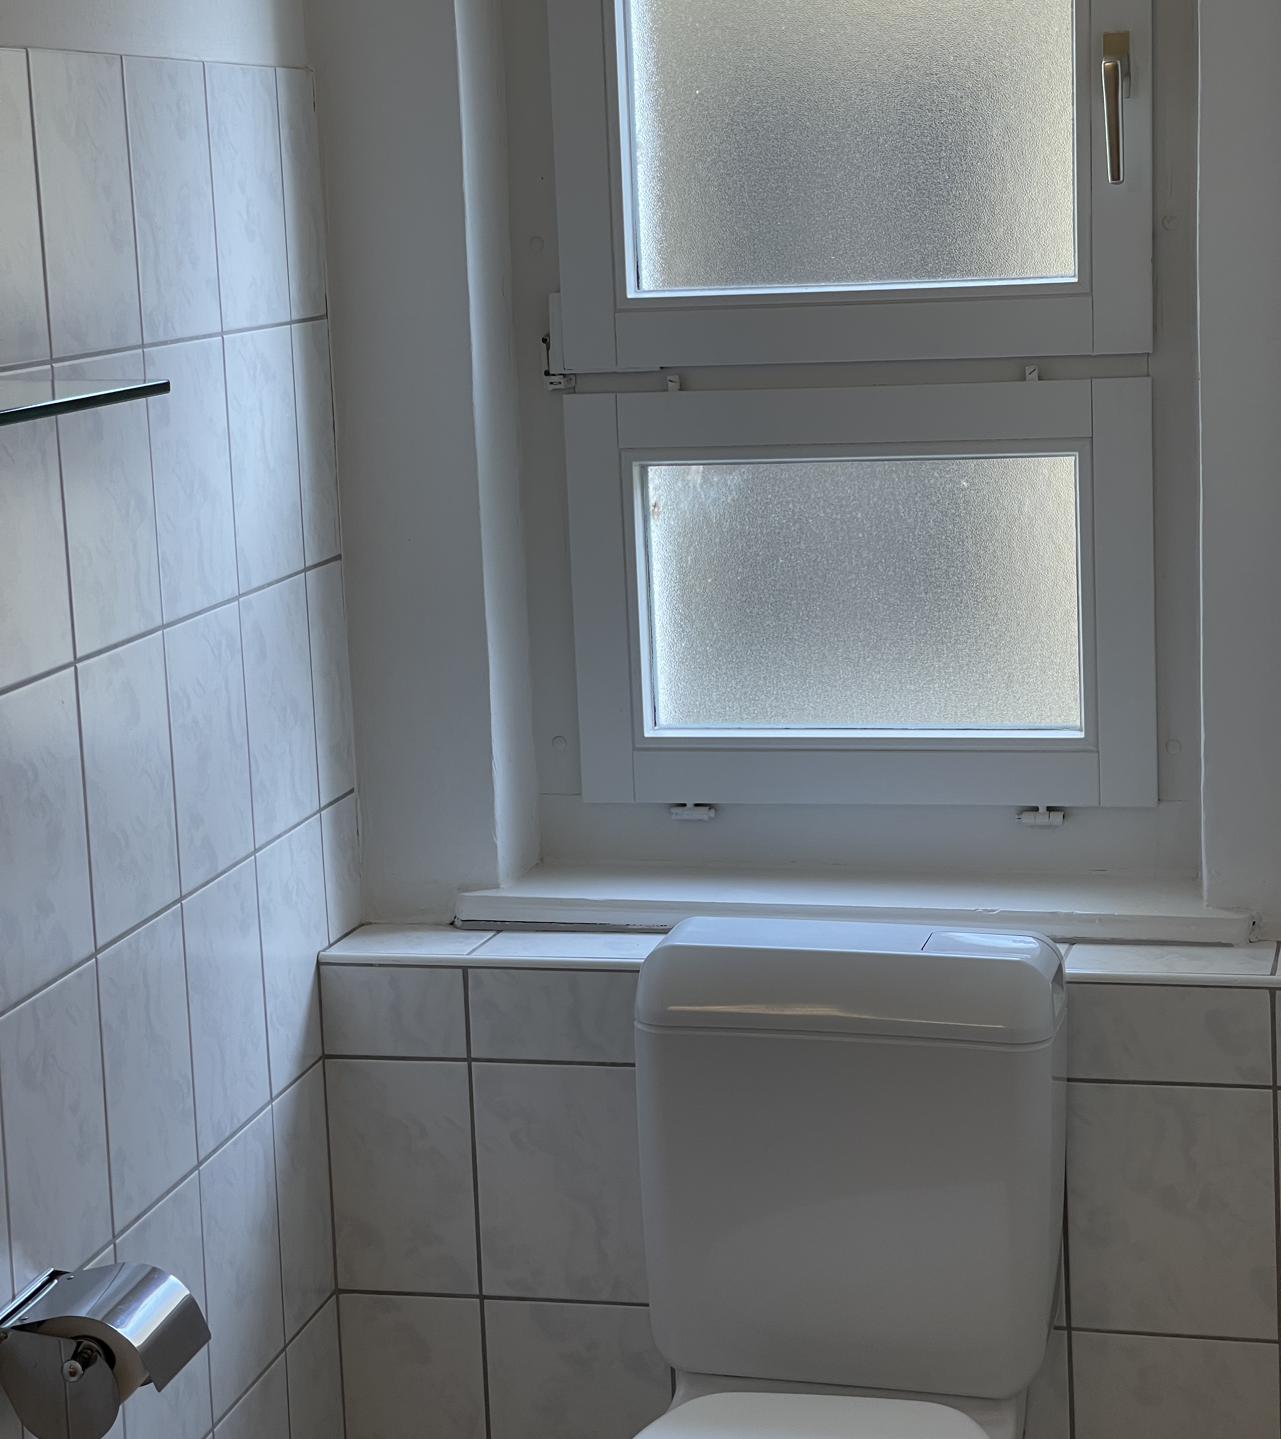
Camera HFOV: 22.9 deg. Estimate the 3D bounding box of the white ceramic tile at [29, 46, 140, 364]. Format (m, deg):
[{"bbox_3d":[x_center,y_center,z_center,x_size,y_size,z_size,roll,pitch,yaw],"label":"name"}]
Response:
[{"bbox_3d":[-0.472,-0.438,2.682,0.009,0.249,0.200,0,10,13],"label":"white ceramic tile"}]

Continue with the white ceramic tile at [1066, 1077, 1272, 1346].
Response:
[{"bbox_3d":[0.518,0.477,3.076,0.199,0.251,0.009,0,10,15],"label":"white ceramic tile"}]

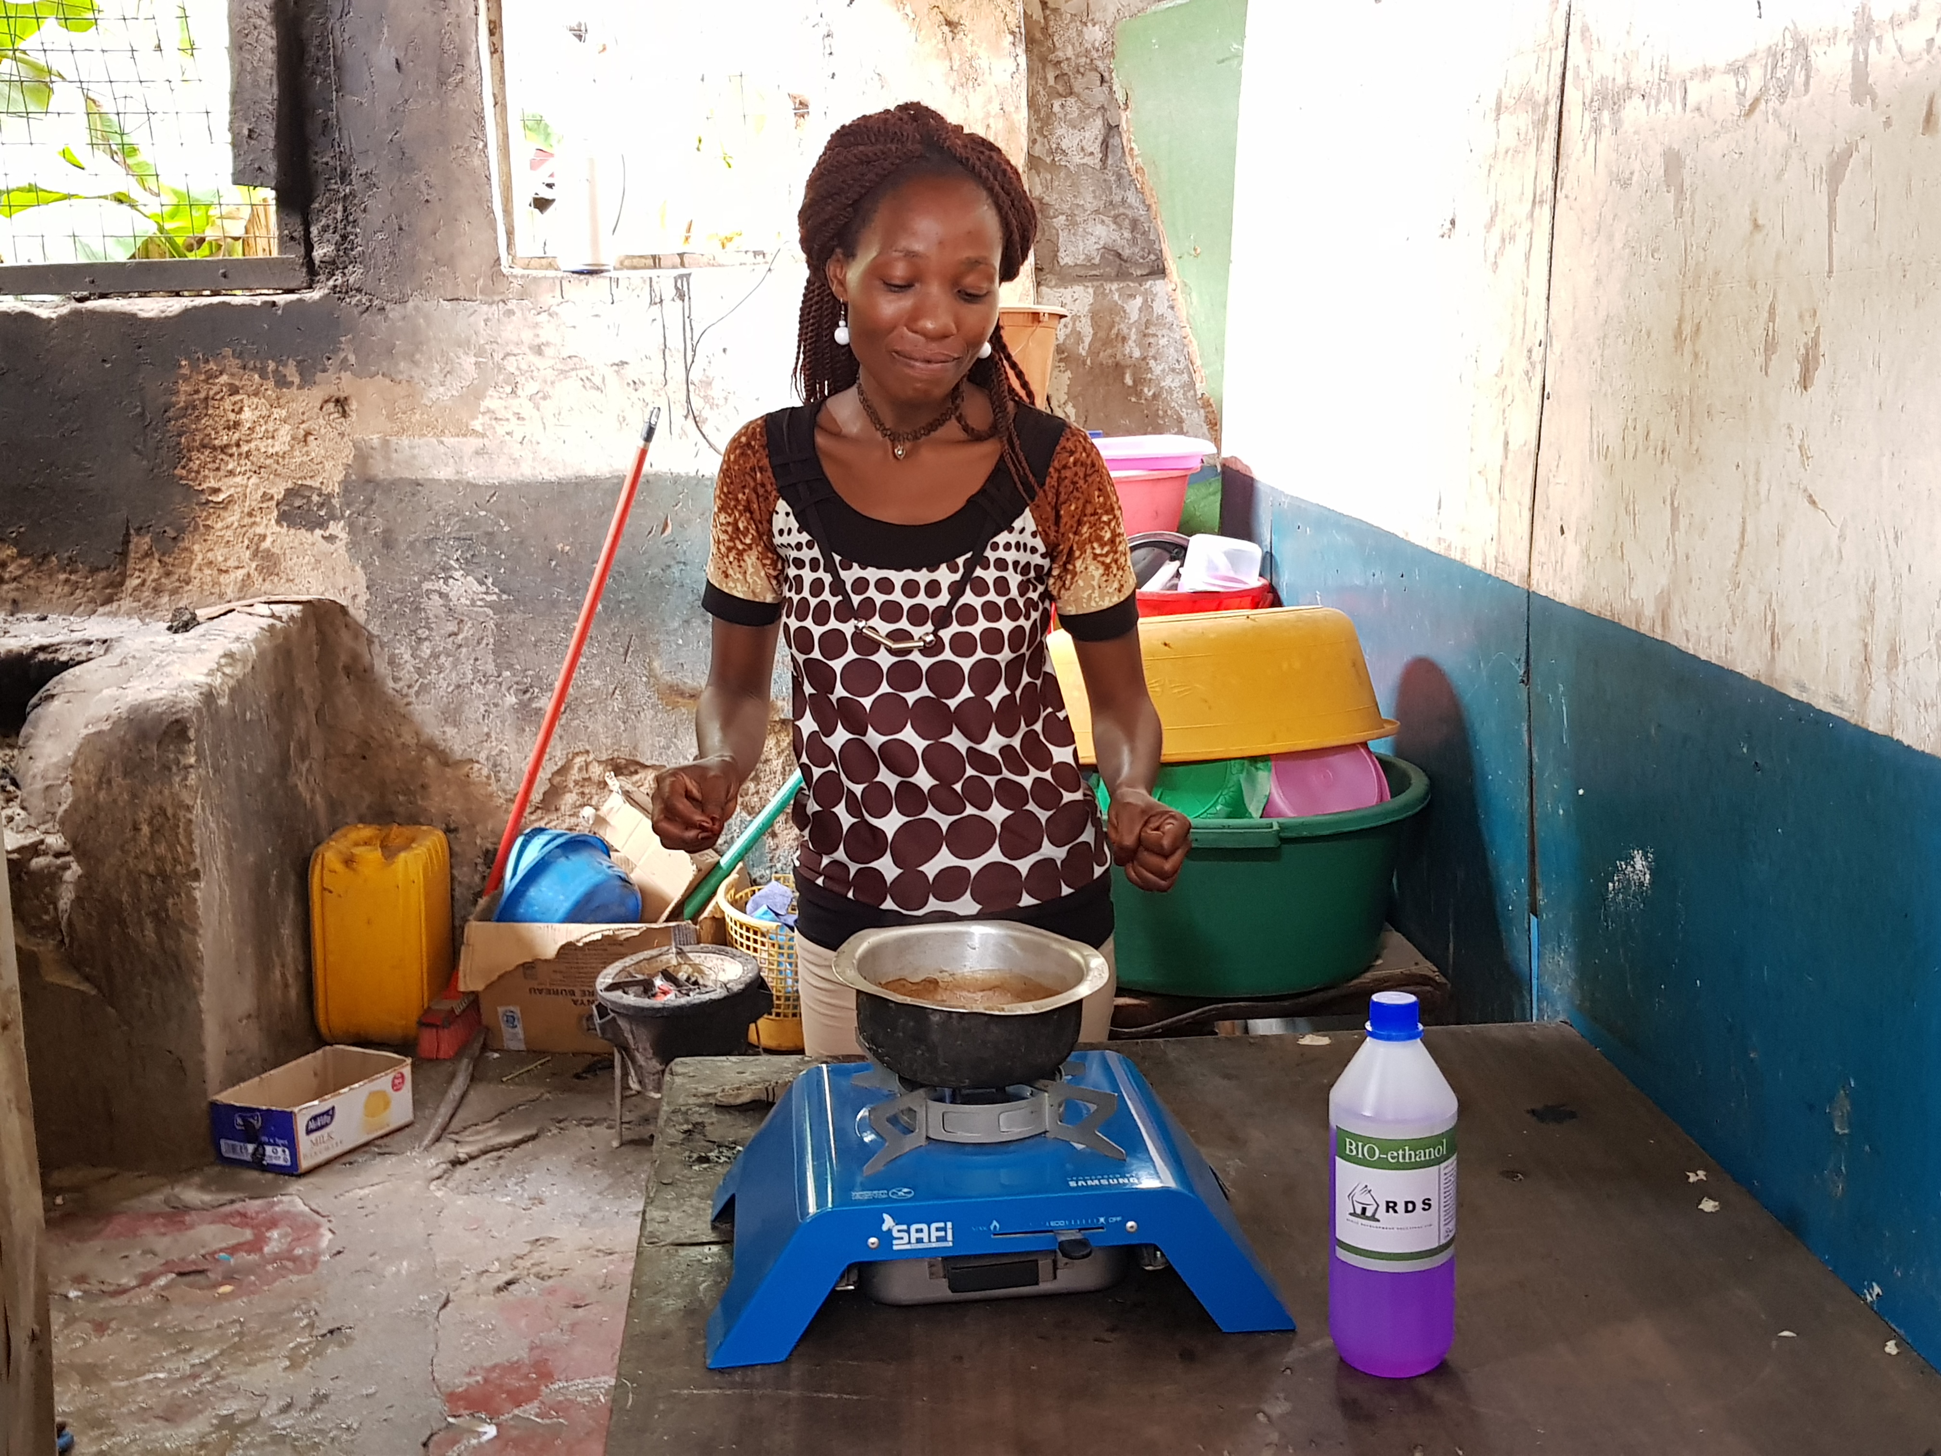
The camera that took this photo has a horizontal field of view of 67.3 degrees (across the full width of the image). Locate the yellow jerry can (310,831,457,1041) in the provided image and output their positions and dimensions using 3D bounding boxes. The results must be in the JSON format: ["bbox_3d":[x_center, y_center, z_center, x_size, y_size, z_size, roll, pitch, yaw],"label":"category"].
[{"bbox_3d":[-1.205,0.418,3.022,0.238,0.400,0.215,0,13,1],"label":"yellow jerry can"}]

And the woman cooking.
[{"bbox_3d":[-0.047,0.194,1.471,0.480,1.540,0.360,0,13,2],"label":"woman cooking"}]

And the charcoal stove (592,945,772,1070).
[{"bbox_3d":[-0.508,0.565,2.614,0.300,0.275,0.280,0,13,0],"label":"charcoal stove"}]

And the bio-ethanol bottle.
[{"bbox_3d":[0.267,0.286,0.927,0.082,0.250,0.082,4,14,16],"label":"bio-ethanol bottle"}]

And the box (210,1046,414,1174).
[{"bbox_3d":[-1.150,0.674,2.562,0.180,0.114,0.240,8,15,30],"label":"box"}]

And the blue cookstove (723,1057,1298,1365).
[{"bbox_3d":[0.009,0.313,1.034,0.385,0.135,0.215,-1,13,-6],"label":"blue cookstove"}]

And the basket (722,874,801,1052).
[{"bbox_3d":[-0.353,0.481,3.005,0.310,0.290,0.310,0,13,0],"label":"basket"}]

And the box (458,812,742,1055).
[{"bbox_3d":[-0.755,0.439,3.057,0.450,0.350,0.370,1,13,3],"label":"box"}]

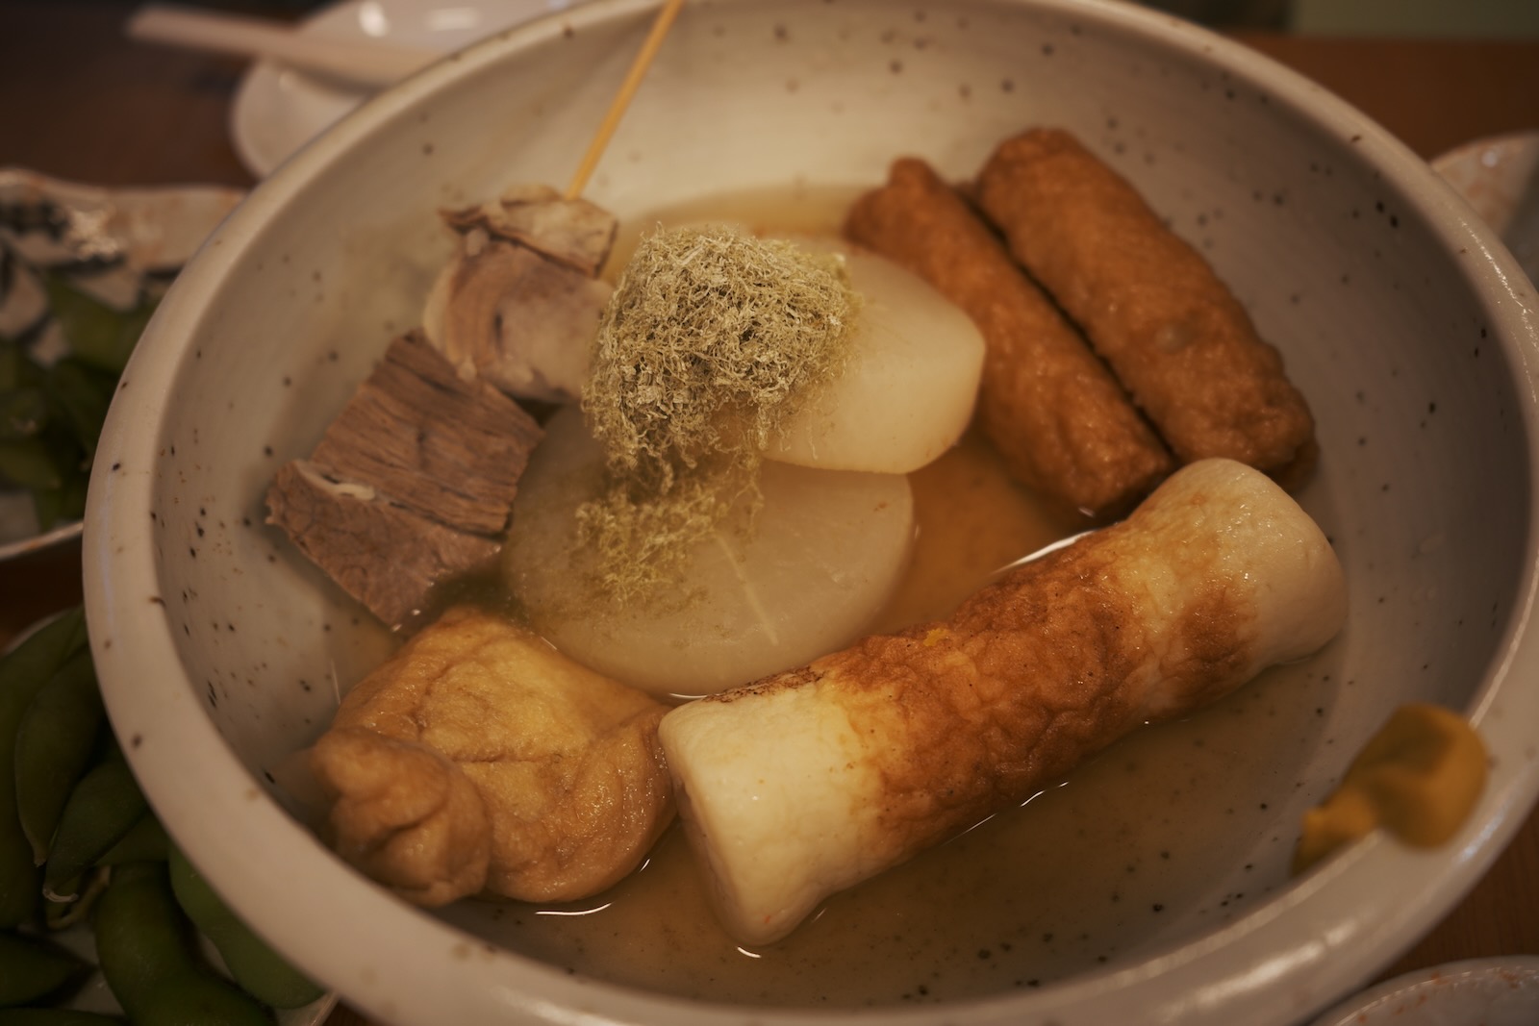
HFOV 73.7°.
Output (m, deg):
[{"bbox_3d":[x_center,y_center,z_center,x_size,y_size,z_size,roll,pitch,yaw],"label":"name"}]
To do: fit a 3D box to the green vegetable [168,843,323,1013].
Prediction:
[{"bbox_3d":[-0.091,0.068,0.178,0.048,0.011,0.015,35,64,25],"label":"green vegetable"}]

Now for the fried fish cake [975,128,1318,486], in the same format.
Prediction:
[{"bbox_3d":[0.075,-0.045,0.212,0.030,0.030,0.091,-24,65,-13],"label":"fried fish cake"}]

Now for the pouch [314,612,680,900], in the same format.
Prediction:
[{"bbox_3d":[-0.044,0.039,0.164,0.055,0.037,0.047,-19,56,-16],"label":"pouch"}]

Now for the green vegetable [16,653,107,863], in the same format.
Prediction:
[{"bbox_3d":[-0.126,0.041,0.186,0.014,0.011,0.050,-9,55,-2],"label":"green vegetable"}]

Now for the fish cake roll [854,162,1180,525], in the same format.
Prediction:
[{"bbox_3d":[0.049,-0.041,0.221,0.027,0.027,0.101,-20,57,-11],"label":"fish cake roll"}]

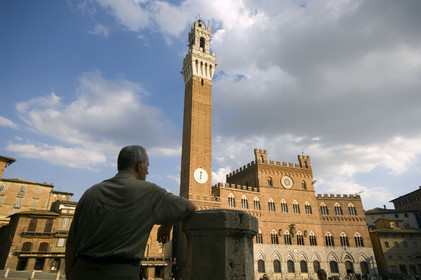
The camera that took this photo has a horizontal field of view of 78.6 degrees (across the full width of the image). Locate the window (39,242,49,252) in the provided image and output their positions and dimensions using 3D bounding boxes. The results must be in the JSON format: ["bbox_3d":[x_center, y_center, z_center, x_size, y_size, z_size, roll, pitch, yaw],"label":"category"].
[{"bbox_3d":[-32.332,20.853,49.888,1.435,1.790,0.300,7,-24,-16],"label":"window"}]

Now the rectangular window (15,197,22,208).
[{"bbox_3d":[-51.931,17.154,69.737,1.070,2.668,0.300,18,-28,-36],"label":"rectangular window"}]

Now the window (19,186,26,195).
[{"bbox_3d":[-52.094,14.150,71.505,1.072,2.330,0.300,18,-28,-36],"label":"window"}]

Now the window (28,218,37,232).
[{"bbox_3d":[-34.542,16.714,50.087,1.170,2.385,0.300,7,-24,-16],"label":"window"}]

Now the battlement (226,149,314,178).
[{"bbox_3d":[22.533,11.842,102.552,23.600,5.700,24.300,9,-24,-20],"label":"battlement"}]

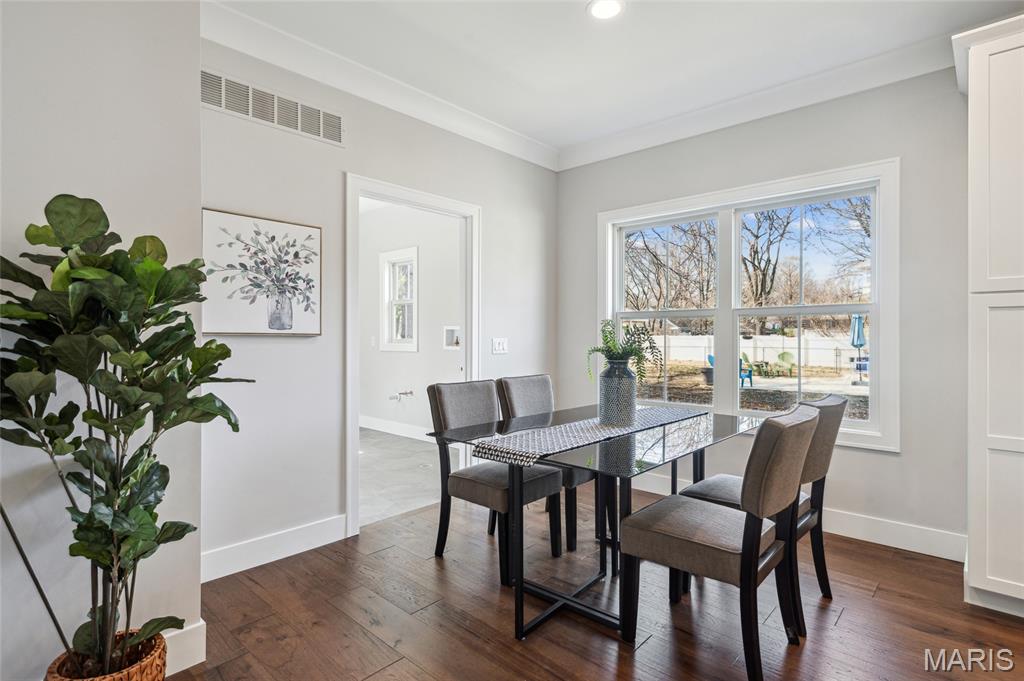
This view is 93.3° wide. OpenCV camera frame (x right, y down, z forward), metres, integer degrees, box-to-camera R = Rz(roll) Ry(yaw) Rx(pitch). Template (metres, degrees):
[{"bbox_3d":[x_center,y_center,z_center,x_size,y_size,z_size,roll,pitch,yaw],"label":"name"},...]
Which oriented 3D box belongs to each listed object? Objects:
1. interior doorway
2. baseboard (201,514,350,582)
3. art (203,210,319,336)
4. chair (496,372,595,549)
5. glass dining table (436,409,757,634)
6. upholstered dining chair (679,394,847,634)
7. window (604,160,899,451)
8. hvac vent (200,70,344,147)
[{"bbox_3d":[-0.631,0.085,3.235,0.130,2.137,1.052,0,1,45],"label":"interior doorway"},{"bbox_3d":[-1.237,1.088,2.552,0.018,0.142,0.785,0,1,45],"label":"baseboard"},{"bbox_3d":[-1.268,-0.327,2.496,0.035,0.598,0.580,0,1,45],"label":"art"},{"bbox_3d":[0.274,0.698,3.006,0.580,0.915,0.460,0,1,43],"label":"chair"},{"bbox_3d":[0.490,0.786,2.320,0.965,0.750,1.430,0,1,43],"label":"glass dining table"},{"bbox_3d":[1.130,0.704,2.189,0.580,0.915,0.460,0,1,43],"label":"upholstered dining chair"},{"bbox_3d":[1.462,-0.204,3.344,1.905,1.643,0.120,0,1,41],"label":"window"},{"bbox_3d":[-1.238,-1.221,2.533,0.020,0.204,0.755,0,1,45],"label":"hvac vent"}]

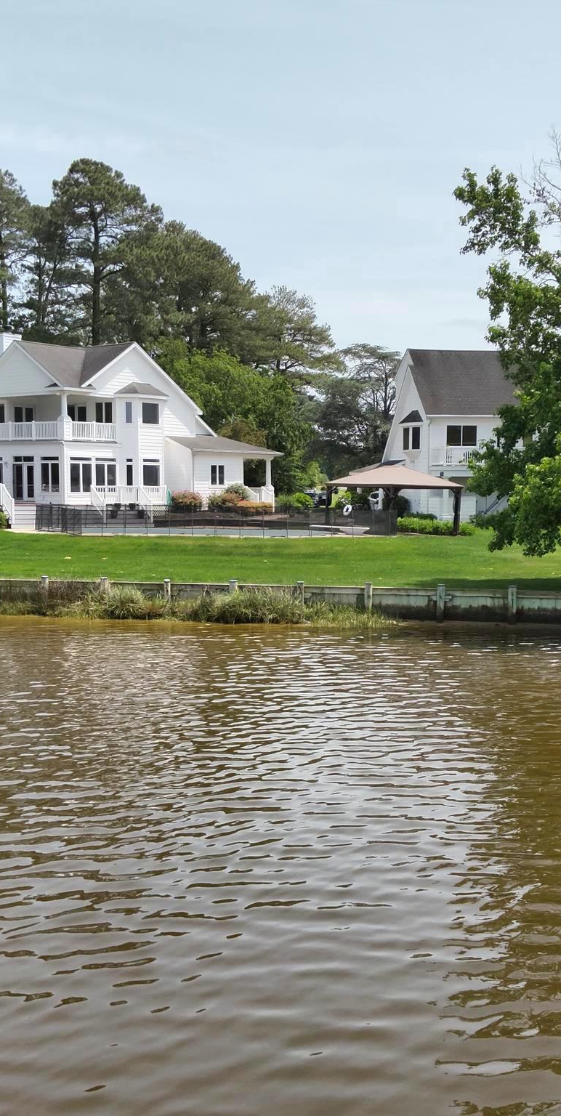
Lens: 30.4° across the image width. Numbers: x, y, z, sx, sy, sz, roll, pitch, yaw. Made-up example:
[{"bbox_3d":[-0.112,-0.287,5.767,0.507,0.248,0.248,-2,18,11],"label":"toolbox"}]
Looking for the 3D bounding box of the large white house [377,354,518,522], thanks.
[{"bbox_3d":[13.226,-7.830,65.578,11.000,10.281,12.901,0,4,-6],"label":"large white house"}]

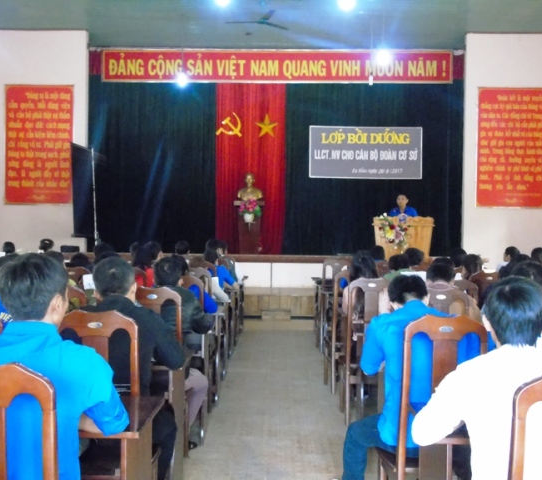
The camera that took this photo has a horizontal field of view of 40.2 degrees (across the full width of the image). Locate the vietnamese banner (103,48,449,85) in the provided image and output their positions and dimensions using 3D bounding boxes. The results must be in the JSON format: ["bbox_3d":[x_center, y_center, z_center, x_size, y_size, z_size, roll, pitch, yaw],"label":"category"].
[{"bbox_3d":[0.137,-3.402,14.500,6.900,0.690,0.050,1,1,1],"label":"vietnamese banner"}]

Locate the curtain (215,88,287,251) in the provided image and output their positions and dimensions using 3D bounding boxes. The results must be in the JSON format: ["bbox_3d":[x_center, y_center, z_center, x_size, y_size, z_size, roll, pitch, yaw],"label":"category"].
[{"bbox_3d":[-0.441,-1.537,15.900,1.500,3.700,0.150,1,1,1],"label":"curtain"}]

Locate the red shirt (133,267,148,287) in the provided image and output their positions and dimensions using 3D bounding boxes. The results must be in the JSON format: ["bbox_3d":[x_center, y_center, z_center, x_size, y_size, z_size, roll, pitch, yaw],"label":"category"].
[{"bbox_3d":[-1.280,0.510,6.900,0.430,0.560,0.320,1,0,3],"label":"red shirt"}]

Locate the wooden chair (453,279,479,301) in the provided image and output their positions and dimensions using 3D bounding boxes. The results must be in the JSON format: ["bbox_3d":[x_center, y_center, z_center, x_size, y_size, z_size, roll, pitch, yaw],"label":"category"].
[{"bbox_3d":[1.287,0.836,5.560,0.430,1.080,0.500,1,1,1],"label":"wooden chair"}]

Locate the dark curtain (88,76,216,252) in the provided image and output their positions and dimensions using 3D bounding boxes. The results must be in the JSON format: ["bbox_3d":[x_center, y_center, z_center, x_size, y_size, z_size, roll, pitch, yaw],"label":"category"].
[{"bbox_3d":[-2.392,-1.531,14.800,2.560,3.580,0.150,1,1,1],"label":"dark curtain"}]

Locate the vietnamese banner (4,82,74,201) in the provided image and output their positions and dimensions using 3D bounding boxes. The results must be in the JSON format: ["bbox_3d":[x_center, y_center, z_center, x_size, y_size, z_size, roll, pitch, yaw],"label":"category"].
[{"bbox_3d":[-4.299,-1.763,13.750,1.260,2.220,0.040,1,1,1],"label":"vietnamese banner"}]

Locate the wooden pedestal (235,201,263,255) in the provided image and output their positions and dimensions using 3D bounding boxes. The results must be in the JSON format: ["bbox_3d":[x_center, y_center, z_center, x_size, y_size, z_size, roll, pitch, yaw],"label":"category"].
[{"bbox_3d":[-0.413,-0.253,14.200,0.580,1.040,0.480,1,1,1],"label":"wooden pedestal"}]

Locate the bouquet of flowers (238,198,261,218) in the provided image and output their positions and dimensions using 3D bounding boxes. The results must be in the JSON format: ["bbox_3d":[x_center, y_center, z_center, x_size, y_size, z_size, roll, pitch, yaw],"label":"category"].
[{"bbox_3d":[-0.415,-0.622,14.600,0.450,0.410,0.360,1,1,1],"label":"bouquet of flowers"}]

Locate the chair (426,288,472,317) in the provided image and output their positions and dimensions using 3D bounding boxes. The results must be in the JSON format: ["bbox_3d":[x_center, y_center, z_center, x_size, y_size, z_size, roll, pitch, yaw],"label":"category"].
[{"bbox_3d":[1.035,0.813,4.757,0.420,1.070,0.500,1,1,1],"label":"chair"}]

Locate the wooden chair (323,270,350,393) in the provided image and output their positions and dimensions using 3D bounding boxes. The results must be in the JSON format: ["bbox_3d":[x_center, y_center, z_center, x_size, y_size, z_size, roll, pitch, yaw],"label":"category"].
[{"bbox_3d":[0.668,0.812,6.700,0.430,1.080,0.500,1,1,1],"label":"wooden chair"}]

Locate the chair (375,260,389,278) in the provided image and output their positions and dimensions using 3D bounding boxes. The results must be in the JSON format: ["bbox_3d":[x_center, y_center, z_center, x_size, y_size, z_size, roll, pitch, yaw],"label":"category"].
[{"bbox_3d":[1.235,0.787,8.650,0.430,1.080,0.500,1,1,1],"label":"chair"}]

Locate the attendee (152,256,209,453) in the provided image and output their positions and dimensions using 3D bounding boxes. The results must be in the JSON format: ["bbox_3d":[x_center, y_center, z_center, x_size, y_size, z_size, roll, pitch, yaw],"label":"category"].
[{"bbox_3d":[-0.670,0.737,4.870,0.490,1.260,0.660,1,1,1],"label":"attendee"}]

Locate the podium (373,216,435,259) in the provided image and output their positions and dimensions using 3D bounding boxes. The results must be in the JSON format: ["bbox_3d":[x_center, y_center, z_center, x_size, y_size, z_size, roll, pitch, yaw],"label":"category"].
[{"bbox_3d":[2.298,0.229,12.753,1.030,1.250,0.600,1,1,1],"label":"podium"}]

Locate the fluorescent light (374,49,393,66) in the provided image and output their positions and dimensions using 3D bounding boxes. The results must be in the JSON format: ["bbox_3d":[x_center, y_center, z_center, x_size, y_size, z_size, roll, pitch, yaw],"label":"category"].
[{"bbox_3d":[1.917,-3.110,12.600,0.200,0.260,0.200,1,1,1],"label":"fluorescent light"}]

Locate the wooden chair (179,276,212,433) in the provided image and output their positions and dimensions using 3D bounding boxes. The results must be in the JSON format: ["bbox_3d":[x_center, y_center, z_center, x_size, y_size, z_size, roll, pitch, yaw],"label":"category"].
[{"bbox_3d":[-0.715,0.810,5.930,0.430,1.080,0.500,1,1,1],"label":"wooden chair"}]

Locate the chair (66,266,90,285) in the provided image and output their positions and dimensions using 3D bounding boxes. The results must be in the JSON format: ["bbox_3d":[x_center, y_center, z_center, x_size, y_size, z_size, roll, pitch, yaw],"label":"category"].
[{"bbox_3d":[-1.845,0.783,6.930,0.430,1.080,0.500,1,1,1],"label":"chair"}]

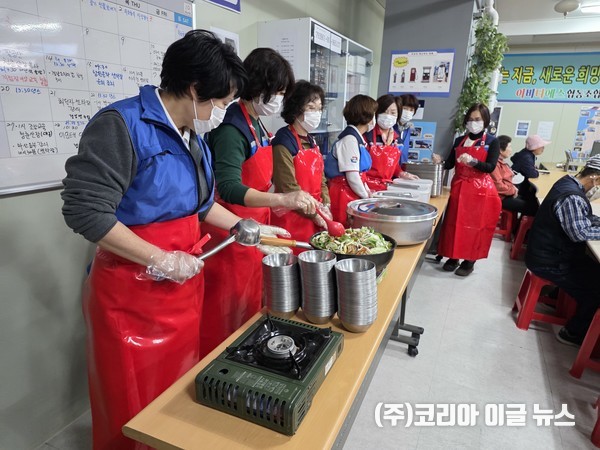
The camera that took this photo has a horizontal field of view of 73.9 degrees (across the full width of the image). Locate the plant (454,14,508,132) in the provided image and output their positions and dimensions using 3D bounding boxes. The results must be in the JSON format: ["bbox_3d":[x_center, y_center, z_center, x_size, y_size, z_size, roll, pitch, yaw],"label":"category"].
[{"bbox_3d":[2.222,-1.822,4.868,0.480,1.380,0.360,9,17,25],"label":"plant"}]

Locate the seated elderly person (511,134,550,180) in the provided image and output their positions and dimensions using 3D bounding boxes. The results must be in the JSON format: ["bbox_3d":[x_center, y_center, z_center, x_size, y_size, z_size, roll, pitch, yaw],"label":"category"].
[{"bbox_3d":[3.023,-0.546,5.288,0.660,1.270,0.500,9,17,25],"label":"seated elderly person"}]

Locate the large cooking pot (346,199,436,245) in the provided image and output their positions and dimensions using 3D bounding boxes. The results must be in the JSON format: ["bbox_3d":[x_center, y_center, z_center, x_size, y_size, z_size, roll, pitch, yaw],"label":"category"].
[{"bbox_3d":[0.572,-0.043,2.522,0.580,0.190,0.570,1,15,0],"label":"large cooking pot"}]

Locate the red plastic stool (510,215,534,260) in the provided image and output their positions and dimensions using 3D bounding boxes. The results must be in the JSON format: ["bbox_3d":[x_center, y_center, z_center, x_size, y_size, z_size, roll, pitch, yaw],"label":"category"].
[{"bbox_3d":[2.516,0.128,4.316,0.340,0.460,0.340,9,17,25],"label":"red plastic stool"}]

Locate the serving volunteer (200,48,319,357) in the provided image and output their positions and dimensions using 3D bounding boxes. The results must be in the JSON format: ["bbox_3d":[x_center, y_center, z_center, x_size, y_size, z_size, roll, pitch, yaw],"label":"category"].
[{"bbox_3d":[-0.157,0.186,1.660,0.500,1.630,0.480,5,16,14],"label":"serving volunteer"}]

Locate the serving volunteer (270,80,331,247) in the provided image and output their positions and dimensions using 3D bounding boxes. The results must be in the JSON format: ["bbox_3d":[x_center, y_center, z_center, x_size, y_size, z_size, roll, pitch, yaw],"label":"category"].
[{"bbox_3d":[0.019,0.096,2.098,0.430,1.580,0.460,12,18,33],"label":"serving volunteer"}]

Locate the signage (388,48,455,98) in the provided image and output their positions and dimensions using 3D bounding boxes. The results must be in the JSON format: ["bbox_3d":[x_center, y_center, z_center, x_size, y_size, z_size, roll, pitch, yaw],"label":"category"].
[{"bbox_3d":[1.586,-1.993,5.239,0.810,0.575,0.020,9,17,25],"label":"signage"}]

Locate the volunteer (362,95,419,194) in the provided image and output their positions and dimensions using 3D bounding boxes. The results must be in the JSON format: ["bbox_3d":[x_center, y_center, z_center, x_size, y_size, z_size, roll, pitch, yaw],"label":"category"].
[{"bbox_3d":[0.630,-0.222,3.306,0.500,1.580,0.420,-6,17,-27],"label":"volunteer"}]

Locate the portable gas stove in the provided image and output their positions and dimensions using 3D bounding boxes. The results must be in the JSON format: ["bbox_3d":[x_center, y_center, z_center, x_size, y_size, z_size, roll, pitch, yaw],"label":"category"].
[{"bbox_3d":[-0.065,0.377,1.092,0.268,0.086,0.350,8,17,22],"label":"portable gas stove"}]

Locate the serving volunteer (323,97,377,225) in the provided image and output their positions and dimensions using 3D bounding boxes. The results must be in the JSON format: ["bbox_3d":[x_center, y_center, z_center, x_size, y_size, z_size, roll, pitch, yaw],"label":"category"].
[{"bbox_3d":[0.352,-0.128,2.897,0.400,1.570,0.480,3,16,3],"label":"serving volunteer"}]

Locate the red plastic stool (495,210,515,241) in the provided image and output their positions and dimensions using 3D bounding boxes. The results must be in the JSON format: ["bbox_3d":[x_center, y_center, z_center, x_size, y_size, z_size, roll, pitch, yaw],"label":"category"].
[{"bbox_3d":[2.437,-0.051,4.998,0.350,0.440,0.350,5,16,14],"label":"red plastic stool"}]

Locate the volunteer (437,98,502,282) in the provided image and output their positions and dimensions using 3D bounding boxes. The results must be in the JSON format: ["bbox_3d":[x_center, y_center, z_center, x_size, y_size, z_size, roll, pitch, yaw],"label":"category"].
[{"bbox_3d":[1.589,-0.323,3.749,0.450,1.570,0.600,-13,22,-43],"label":"volunteer"}]

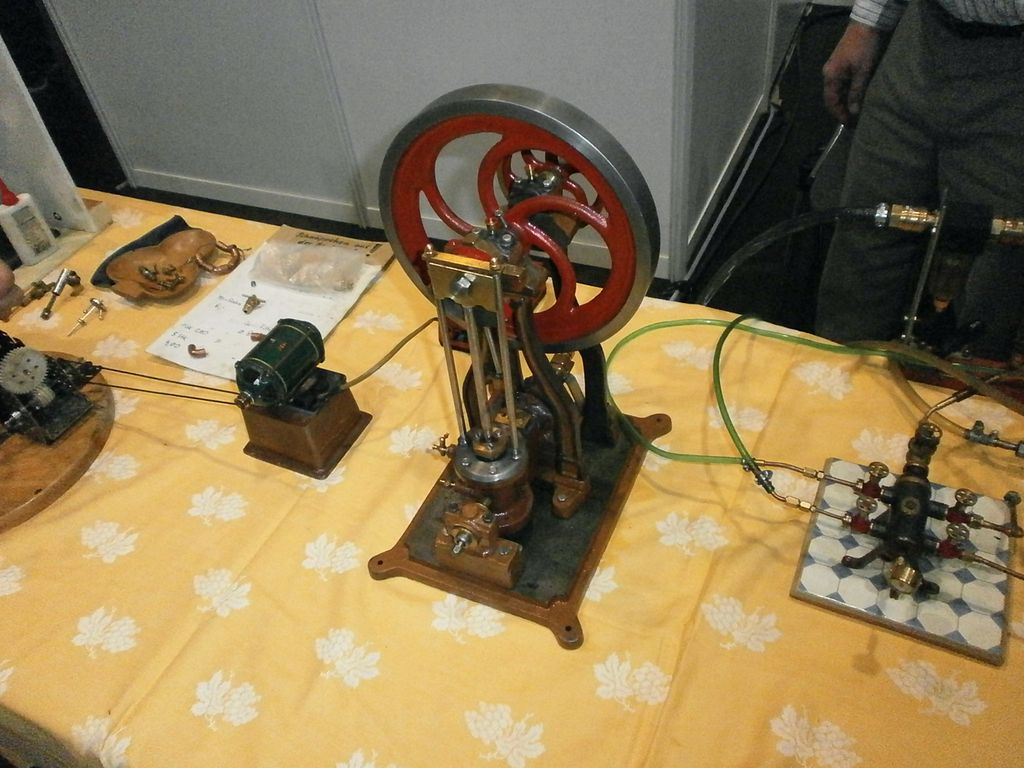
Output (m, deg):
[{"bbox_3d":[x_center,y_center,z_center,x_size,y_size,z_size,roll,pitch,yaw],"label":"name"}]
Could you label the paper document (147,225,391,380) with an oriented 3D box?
[{"bbox_3d":[-0.309,-0.115,1.062,0.207,0.006,0.293,14,49,22],"label":"paper document"}]

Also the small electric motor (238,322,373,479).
[{"bbox_3d":[-0.234,0.012,0.831,0.108,0.136,0.108,16,50,23],"label":"small electric motor"}]

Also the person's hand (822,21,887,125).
[{"bbox_3d":[0.485,-0.441,1.134,0.075,0.145,0.090,11,48,19],"label":"person's hand"}]

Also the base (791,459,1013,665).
[{"bbox_3d":[0.342,0.144,0.695,0.159,0.014,0.158,14,49,22],"label":"base"}]

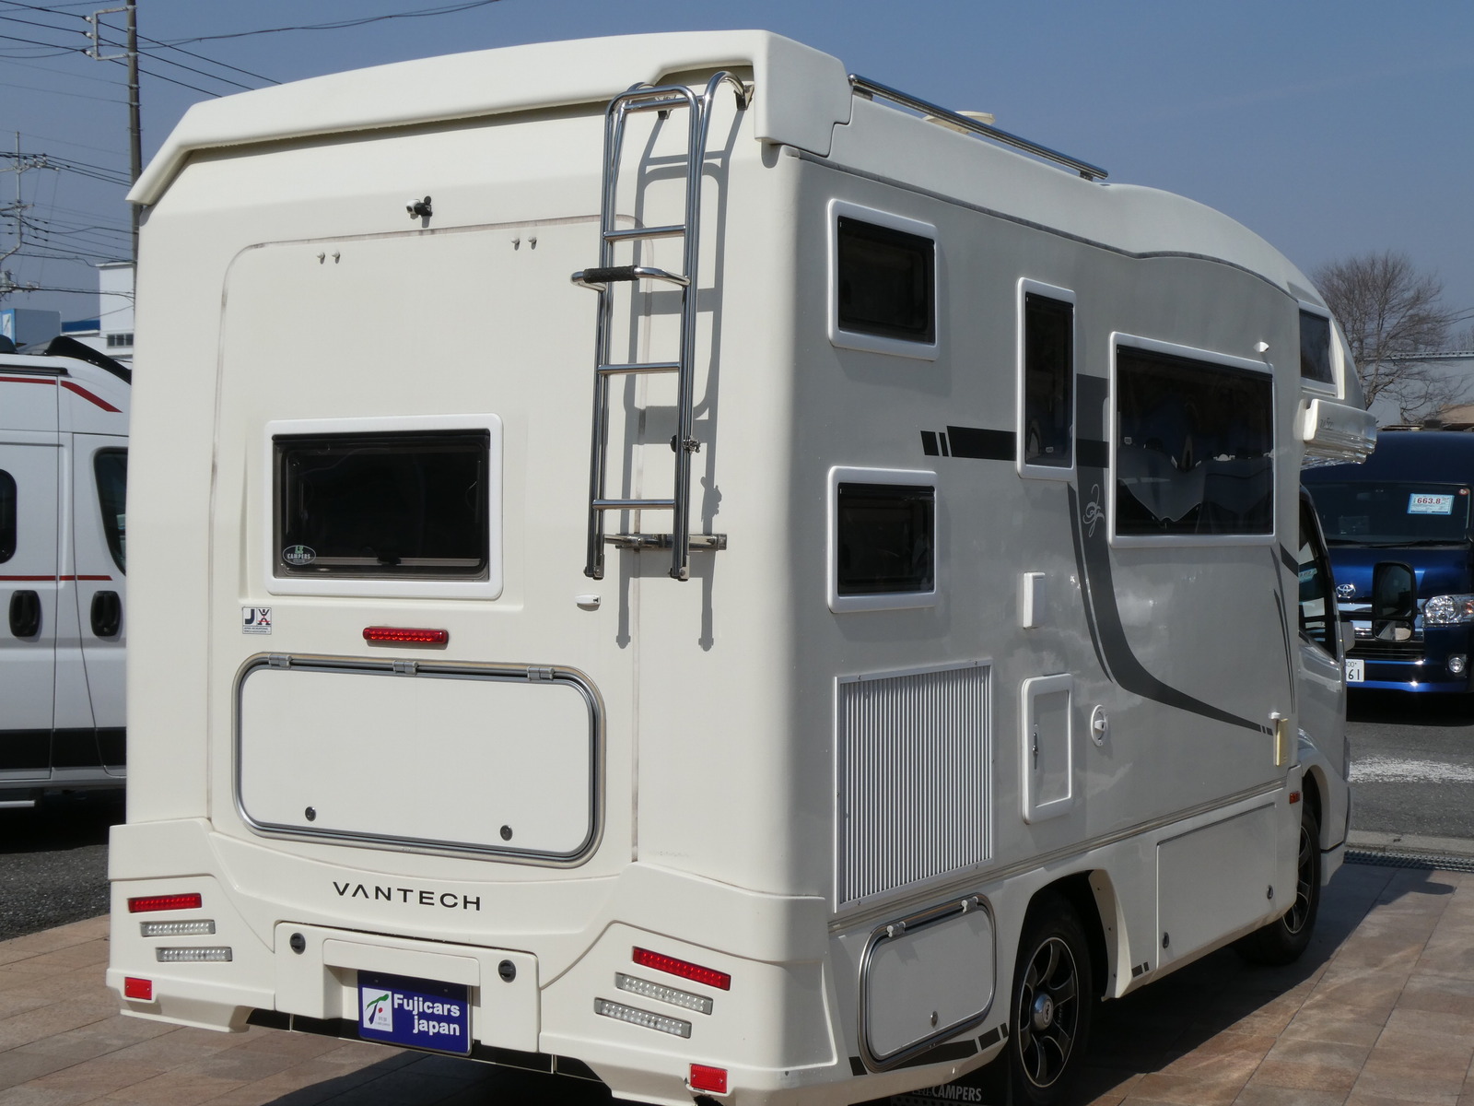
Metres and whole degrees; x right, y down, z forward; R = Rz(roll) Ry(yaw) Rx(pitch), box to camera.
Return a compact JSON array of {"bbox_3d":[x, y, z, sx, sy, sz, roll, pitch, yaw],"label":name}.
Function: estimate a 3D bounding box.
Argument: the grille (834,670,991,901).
[{"bbox_3d":[0.418,0.508,4.819,0.030,0.495,0.766,0,1,32],"label":"grille"}]

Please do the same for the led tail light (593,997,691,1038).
[{"bbox_3d":[-0.202,1.013,4.649,0.256,0.034,0.030,6,4,31],"label":"led tail light"}]

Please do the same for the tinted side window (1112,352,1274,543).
[{"bbox_3d":[1.385,-0.313,6.361,0.040,0.518,1.327,0,1,32],"label":"tinted side window"}]

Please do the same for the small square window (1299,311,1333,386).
[{"bbox_3d":[2.074,-0.732,7.635,0.040,0.239,0.418,0,1,32],"label":"small square window"}]

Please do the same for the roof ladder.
[{"bbox_3d":[-0.175,-0.468,4.459,0.310,1.044,0.280,0,1,32],"label":"roof ladder"}]

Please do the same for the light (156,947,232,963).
[{"bbox_3d":[-1.329,0.984,5.219,0.252,0.036,0.030,-8,-4,36],"label":"light"}]

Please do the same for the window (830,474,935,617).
[{"bbox_3d":[0.338,-0.029,4.851,0.035,0.321,0.503,0,1,32],"label":"window"}]

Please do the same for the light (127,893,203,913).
[{"bbox_3d":[-1.444,0.888,5.402,0.266,0.038,0.030,-9,-4,31],"label":"light"}]

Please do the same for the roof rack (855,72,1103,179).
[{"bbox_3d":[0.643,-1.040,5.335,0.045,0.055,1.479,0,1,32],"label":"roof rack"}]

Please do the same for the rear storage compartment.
[{"bbox_3d":[-0.775,0.482,5.027,1.131,0.454,0.045,0,1,31],"label":"rear storage compartment"}]

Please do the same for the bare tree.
[{"bbox_3d":[12.664,-2.374,42.000,3.100,7.200,3.100,0,1,32],"label":"bare tree"}]

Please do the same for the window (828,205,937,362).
[{"bbox_3d":[0.337,-0.613,4.843,0.035,0.324,0.502,0,1,32],"label":"window"}]

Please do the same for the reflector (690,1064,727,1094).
[{"bbox_3d":[-0.057,1.085,4.384,0.092,0.048,0.015,0,1,32],"label":"reflector"}]

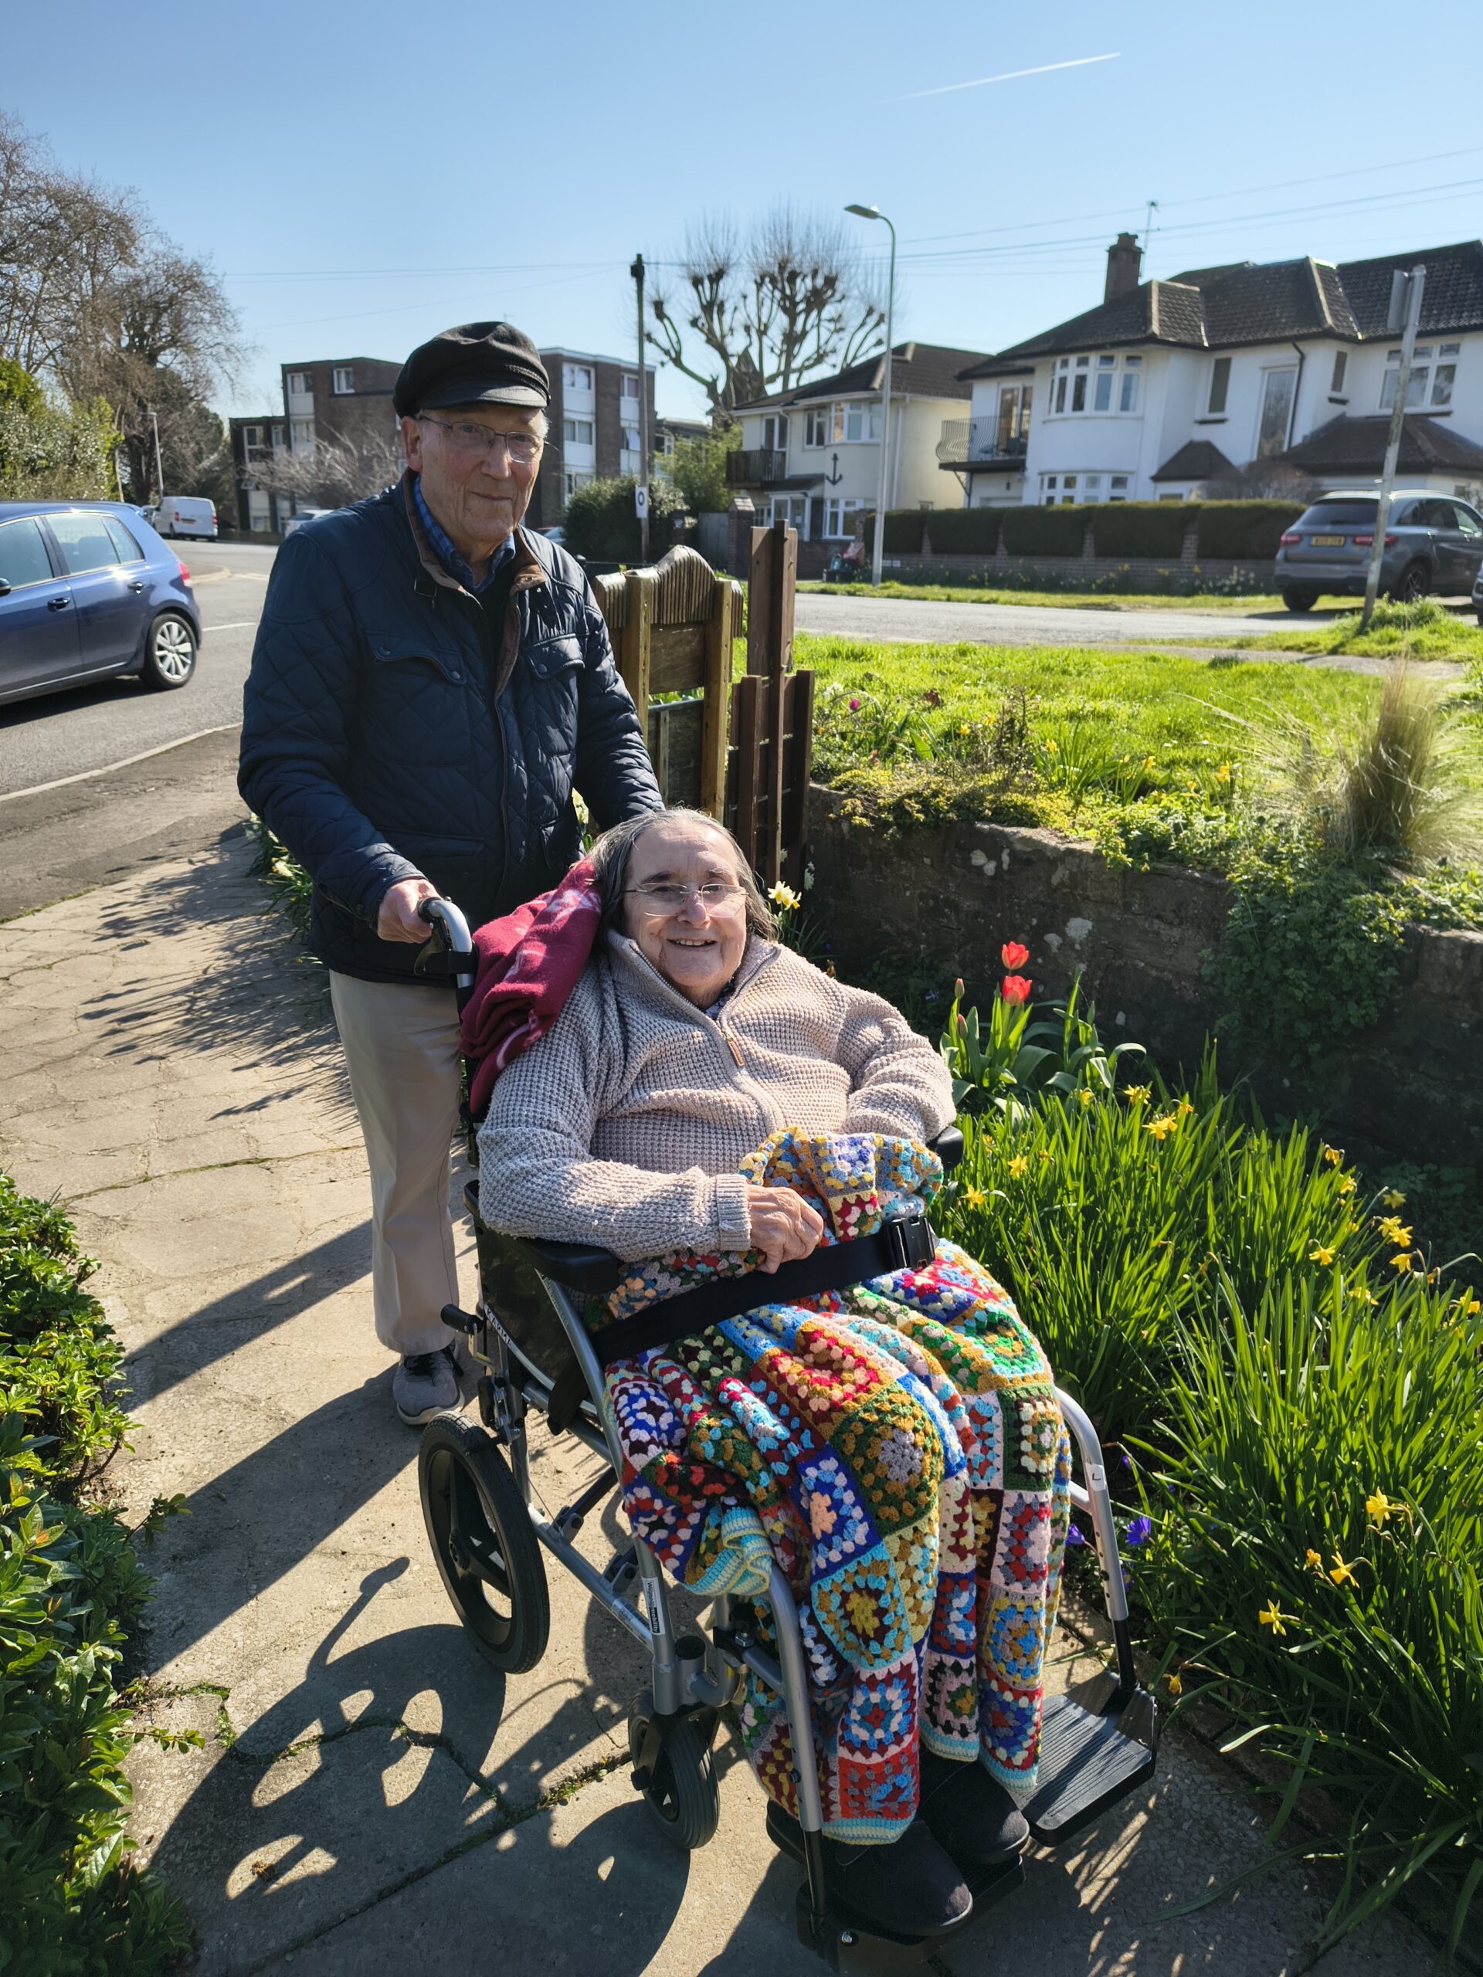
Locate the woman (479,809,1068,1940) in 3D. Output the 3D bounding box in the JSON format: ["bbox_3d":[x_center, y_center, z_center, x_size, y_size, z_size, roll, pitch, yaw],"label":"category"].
[{"bbox_3d":[0.094,0.338,1.529,0.600,1.040,0.740,-12,23,-34],"label":"woman"}]

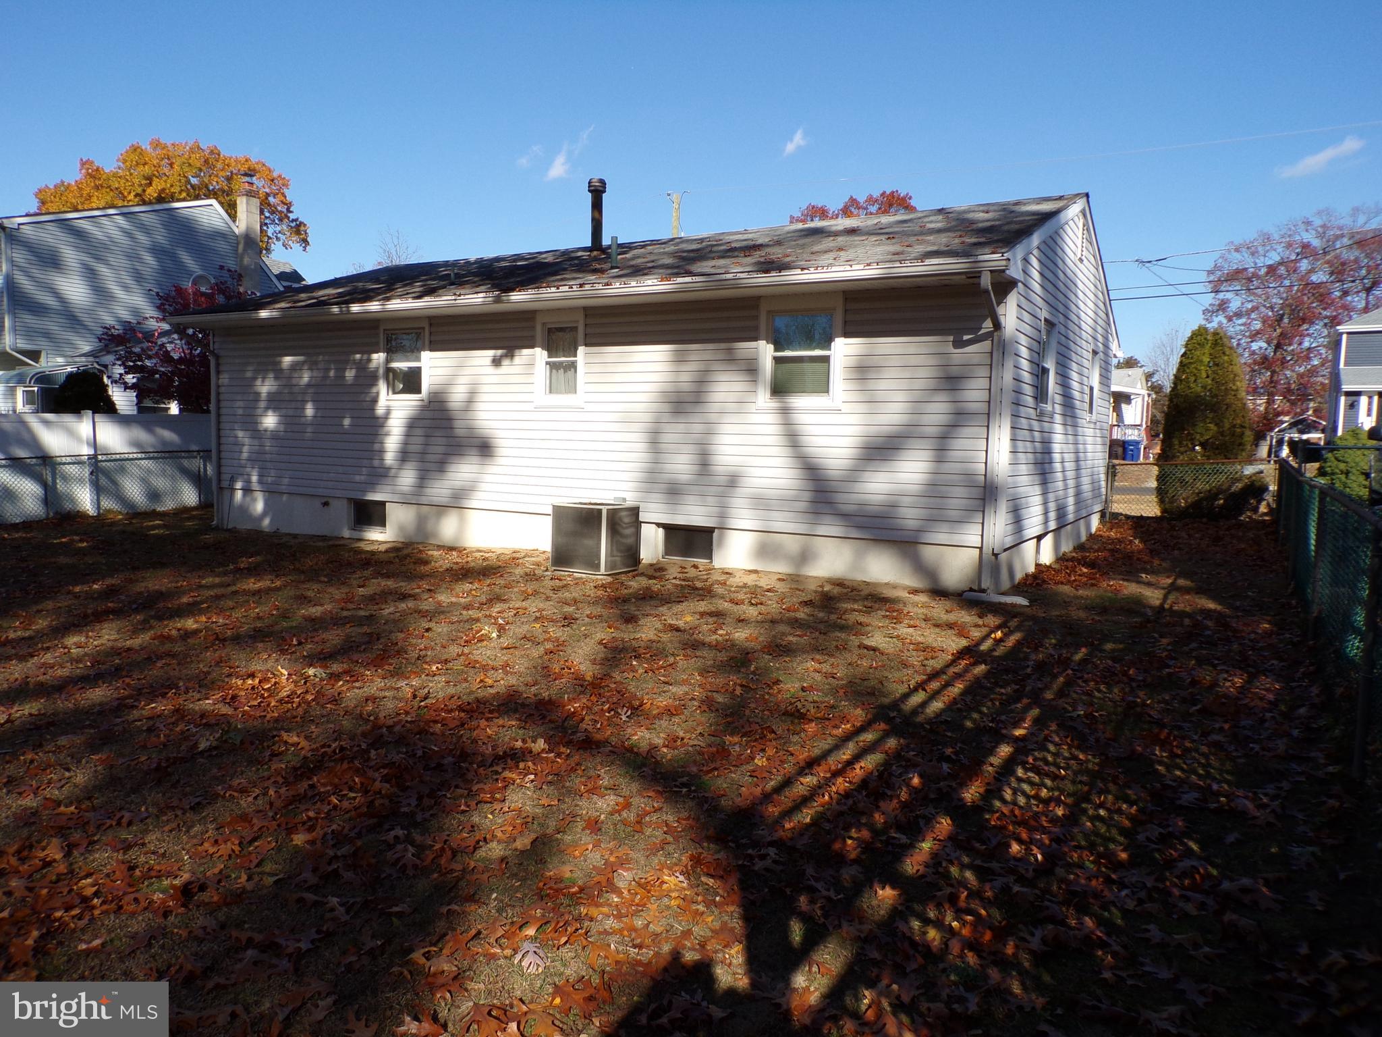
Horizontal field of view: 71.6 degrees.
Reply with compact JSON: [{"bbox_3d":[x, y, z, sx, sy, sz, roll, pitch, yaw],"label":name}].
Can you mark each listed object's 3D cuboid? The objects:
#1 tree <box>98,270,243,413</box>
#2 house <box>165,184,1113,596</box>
[{"bbox_3d":[-10.512,-2.921,20.722,4.300,5.000,4.300,4,5,30],"label":"tree"},{"bbox_3d":[-0.484,-2.064,15.059,12.409,4.608,8.227,4,5,30],"label":"house"}]

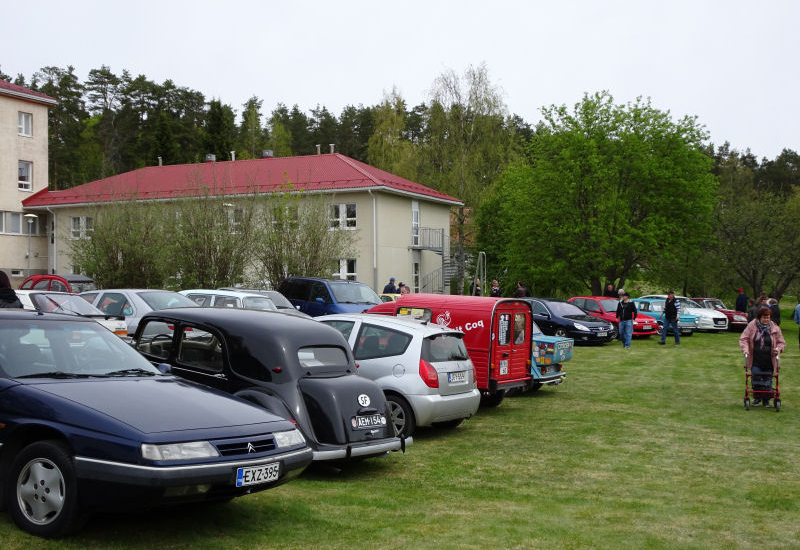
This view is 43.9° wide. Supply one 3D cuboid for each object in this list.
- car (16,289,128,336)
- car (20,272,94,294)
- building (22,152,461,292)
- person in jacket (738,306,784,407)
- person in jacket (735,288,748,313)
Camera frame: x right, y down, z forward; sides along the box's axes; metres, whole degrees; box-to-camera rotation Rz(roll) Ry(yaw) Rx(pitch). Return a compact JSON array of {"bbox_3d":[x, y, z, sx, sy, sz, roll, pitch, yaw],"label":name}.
[{"bbox_3d":[-6.183,0.890,15.008,4.230,1.360,1.670,1,-1,26],"label":"car"},{"bbox_3d":[-10.470,0.804,31.560,3.830,1.600,1.480,0,-1,22],"label":"car"},{"bbox_3d":[-10.130,-2.810,62.800,26.100,9.000,11.600,-1,-1,25],"label":"building"},{"bbox_3d":[5.750,1.307,15.800,0.710,1.570,0.500,0,-1,21],"label":"person in jacket"},{"bbox_3d":[15.482,1.500,45.011,0.550,1.780,0.400,2,-1,-35],"label":"person in jacket"}]

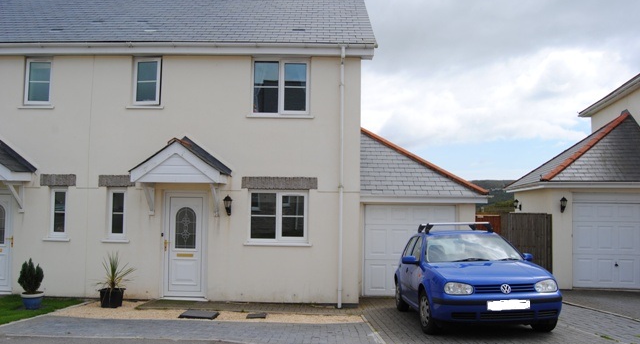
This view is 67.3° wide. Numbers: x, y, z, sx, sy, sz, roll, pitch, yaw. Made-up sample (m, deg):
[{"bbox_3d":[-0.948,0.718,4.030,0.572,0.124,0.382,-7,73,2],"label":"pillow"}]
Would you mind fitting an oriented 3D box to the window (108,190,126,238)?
[{"bbox_3d":[-4.103,0.848,9.798,0.365,1.022,0.090,1,-3,2],"label":"window"}]

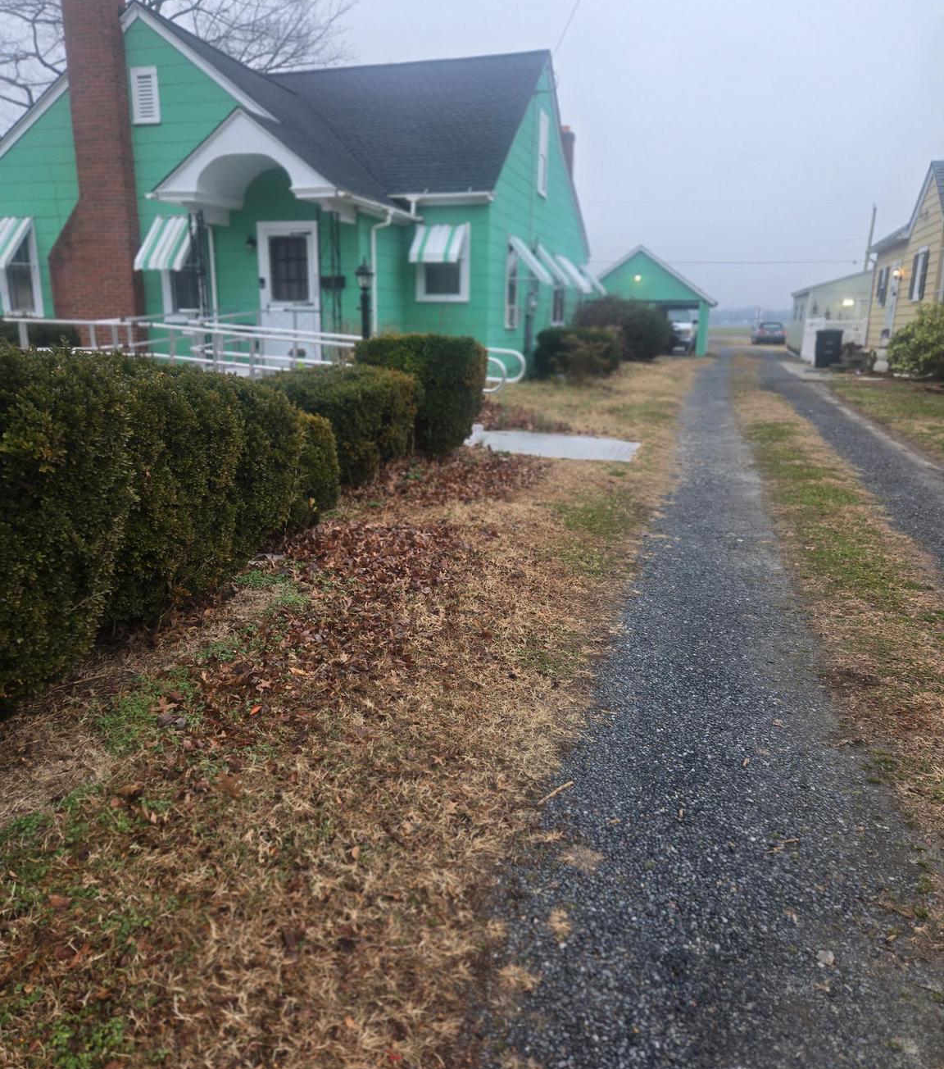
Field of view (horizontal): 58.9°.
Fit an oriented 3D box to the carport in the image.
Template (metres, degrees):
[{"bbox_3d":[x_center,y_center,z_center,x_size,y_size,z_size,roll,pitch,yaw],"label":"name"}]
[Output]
[{"bbox_3d":[7.452,-9.925,35.933,6.120,4.196,6.400,5,15,16],"label":"carport"}]

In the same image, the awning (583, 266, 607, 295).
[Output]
[{"bbox_3d":[3.246,-6.681,22.061,0.610,0.730,1.100,5,15,16],"label":"awning"}]

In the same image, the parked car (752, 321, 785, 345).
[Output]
[{"bbox_3d":[19.347,-13.164,54.629,1.720,1.450,4.400,4,15,11],"label":"parked car"}]

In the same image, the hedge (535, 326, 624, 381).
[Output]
[{"bbox_3d":[2.311,-3.945,18.082,1.450,1.080,1.900,5,15,16],"label":"hedge"}]

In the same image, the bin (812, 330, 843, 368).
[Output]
[{"bbox_3d":[10.700,-5.524,24.984,0.690,1.100,0.800,5,15,16],"label":"bin"}]

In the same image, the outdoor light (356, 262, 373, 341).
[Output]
[{"bbox_3d":[-1.100,-1.941,8.725,0.210,1.821,0.210,5,15,16],"label":"outdoor light"}]

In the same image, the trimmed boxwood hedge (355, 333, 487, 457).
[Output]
[{"bbox_3d":[-0.506,-1.427,8.334,1.110,1.040,1.000,5,15,16],"label":"trimmed boxwood hedge"}]

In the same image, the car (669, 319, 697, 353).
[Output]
[{"bbox_3d":[8.867,-8.841,36.507,1.920,1.850,5.000,5,15,16],"label":"car"}]

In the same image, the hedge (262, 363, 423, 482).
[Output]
[{"bbox_3d":[-1.014,-0.987,7.150,1.130,0.820,1.200,5,15,16],"label":"hedge"}]

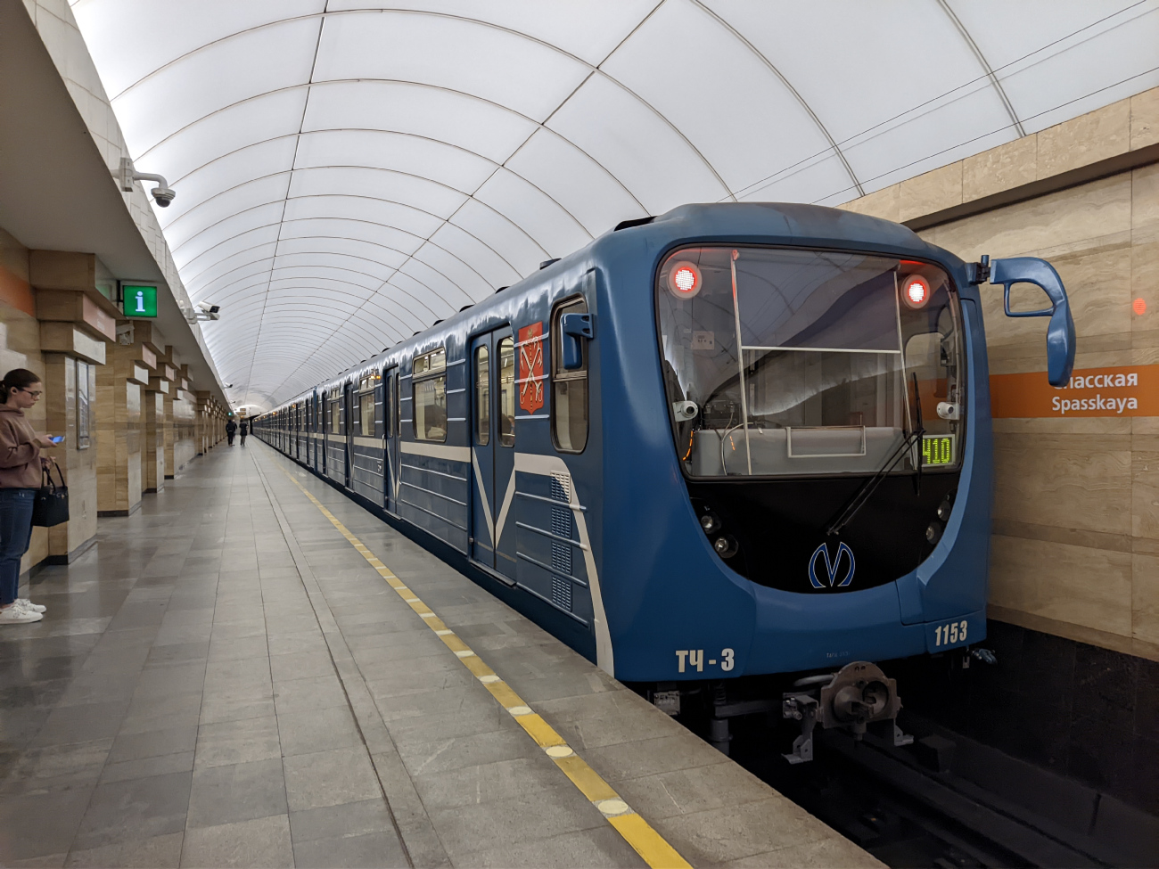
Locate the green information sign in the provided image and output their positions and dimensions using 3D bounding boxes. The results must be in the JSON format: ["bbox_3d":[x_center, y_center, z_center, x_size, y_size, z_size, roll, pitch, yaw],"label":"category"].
[{"bbox_3d":[-4.790,-1.449,9.139,0.335,0.345,0.090,-1,1,-22],"label":"green information sign"}]

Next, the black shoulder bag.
[{"bbox_3d":[-3.600,0.388,5.632,0.190,0.430,0.290,0,1,-6],"label":"black shoulder bag"}]

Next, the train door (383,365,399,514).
[{"bbox_3d":[-2.411,0.077,10.956,0.110,1.910,1.300,-1,1,-22],"label":"train door"}]

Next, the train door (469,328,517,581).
[{"bbox_3d":[-0.675,0.116,6.664,0.110,1.910,1.320,-1,1,-22],"label":"train door"}]

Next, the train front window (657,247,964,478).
[{"bbox_3d":[1.452,-0.422,4.855,2.140,1.320,0.240,-1,1,-22],"label":"train front window"}]

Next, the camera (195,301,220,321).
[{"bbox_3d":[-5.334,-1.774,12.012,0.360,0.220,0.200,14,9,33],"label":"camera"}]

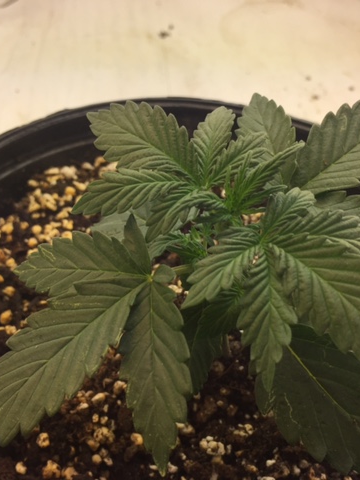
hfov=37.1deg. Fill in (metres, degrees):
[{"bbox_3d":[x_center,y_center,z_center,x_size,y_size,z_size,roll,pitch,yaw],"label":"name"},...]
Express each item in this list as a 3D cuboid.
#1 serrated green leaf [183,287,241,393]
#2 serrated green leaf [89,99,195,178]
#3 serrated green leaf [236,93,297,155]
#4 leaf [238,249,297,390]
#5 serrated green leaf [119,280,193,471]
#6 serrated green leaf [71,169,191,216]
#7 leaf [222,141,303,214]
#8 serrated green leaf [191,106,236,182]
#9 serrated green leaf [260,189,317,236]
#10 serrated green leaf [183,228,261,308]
[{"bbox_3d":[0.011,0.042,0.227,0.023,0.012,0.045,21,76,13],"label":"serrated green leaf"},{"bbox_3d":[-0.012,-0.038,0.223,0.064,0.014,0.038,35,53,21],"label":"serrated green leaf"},{"bbox_3d":[0.041,-0.044,0.250,0.030,0.010,0.054,-8,69,-13],"label":"serrated green leaf"},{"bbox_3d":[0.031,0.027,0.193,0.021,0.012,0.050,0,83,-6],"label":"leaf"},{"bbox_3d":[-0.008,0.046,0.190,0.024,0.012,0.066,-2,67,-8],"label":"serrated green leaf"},{"bbox_3d":[-0.017,-0.017,0.180,0.042,0.010,0.019,-13,51,-13],"label":"serrated green leaf"},{"bbox_3d":[0.029,-0.022,0.185,0.036,0.010,0.009,-45,49,-12],"label":"leaf"},{"bbox_3d":[0.011,-0.035,0.195,0.015,0.010,0.040,9,53,7],"label":"serrated green leaf"},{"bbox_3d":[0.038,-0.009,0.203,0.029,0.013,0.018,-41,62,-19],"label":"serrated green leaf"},{"bbox_3d":[0.012,0.008,0.160,0.015,0.010,0.037,39,59,23],"label":"serrated green leaf"}]

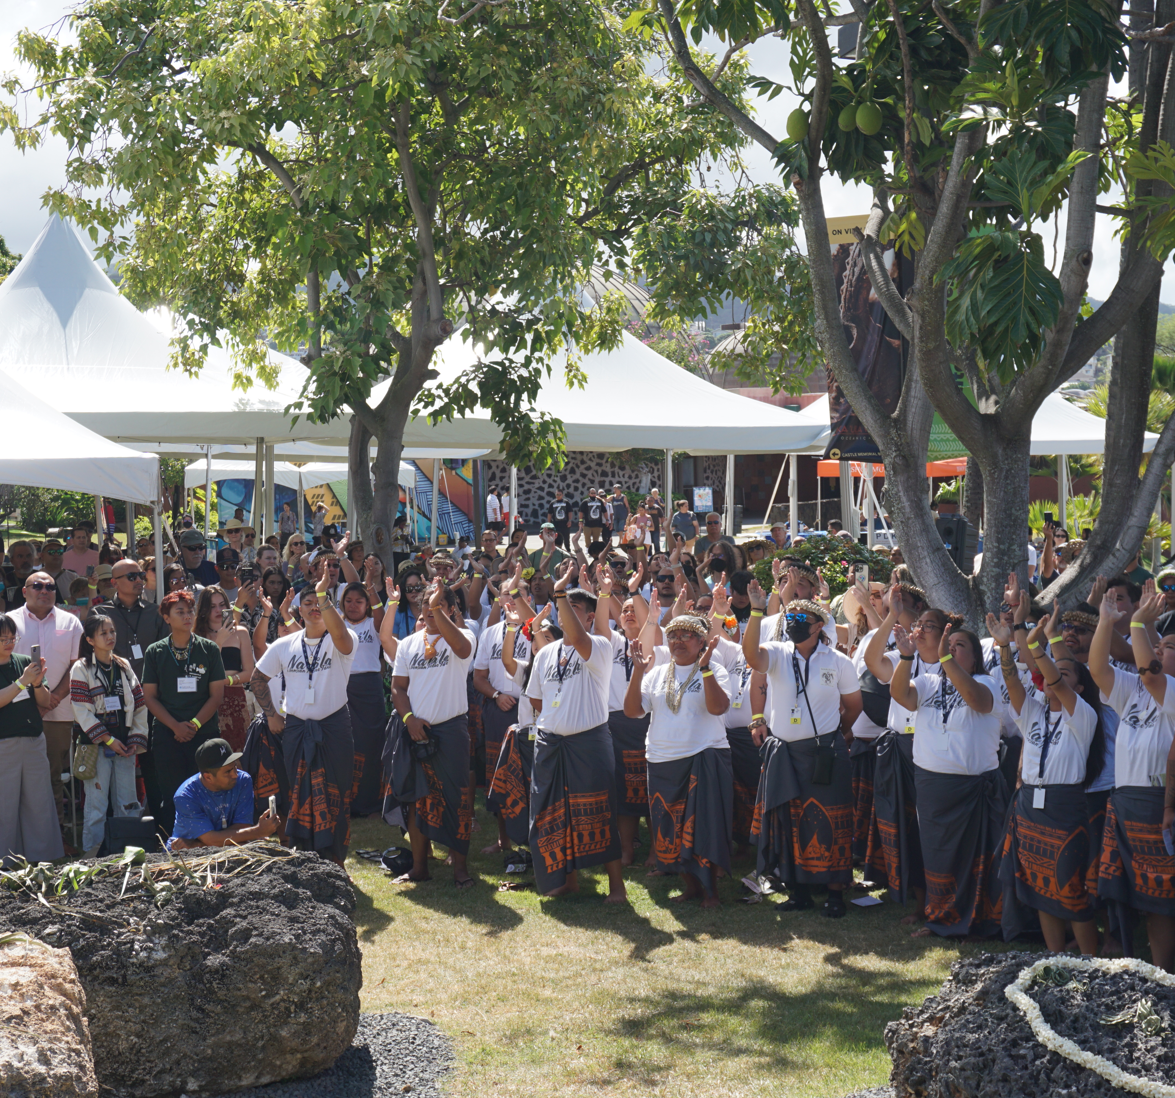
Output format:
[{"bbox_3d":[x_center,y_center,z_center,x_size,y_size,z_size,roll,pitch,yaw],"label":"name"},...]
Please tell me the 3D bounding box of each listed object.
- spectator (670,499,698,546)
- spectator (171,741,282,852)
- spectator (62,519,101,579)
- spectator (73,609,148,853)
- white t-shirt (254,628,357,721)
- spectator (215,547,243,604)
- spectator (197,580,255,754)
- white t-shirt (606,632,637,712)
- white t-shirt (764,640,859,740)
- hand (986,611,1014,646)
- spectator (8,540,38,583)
[{"bbox_3d":[2.096,-0.253,46.000,0.580,1.650,0.400,0,2,-13],"label":"spectator"},{"bbox_3d":[-1.870,1.463,10.750,0.620,1.030,0.750,-1,3,-30],"label":"spectator"},{"bbox_3d":[-5.168,0.607,21.500,0.500,1.740,0.320,0,0,-15],"label":"spectator"},{"bbox_3d":[-2.931,1.173,12.900,0.460,1.550,0.360,0,0,-26],"label":"spectator"},{"bbox_3d":[-1.643,0.734,12.300,0.570,0.550,0.320,0,2,-3],"label":"white t-shirt"},{"bbox_3d":[-2.742,0.881,16.100,0.520,1.750,0.340,-1,2,-18],"label":"spectator"},{"bbox_3d":[-2.376,1.063,13.900,0.440,1.660,0.360,-1,2,-29],"label":"spectator"},{"bbox_3d":[0.234,0.751,13.000,0.470,0.540,0.290,0,2,9],"label":"white t-shirt"},{"bbox_3d":[1.260,0.811,11.950,0.550,0.600,0.320,0,2,12],"label":"white t-shirt"},{"bbox_3d":[1.921,0.369,9.800,0.115,0.165,0.075,-12,5,-4],"label":"hand"},{"bbox_3d":[-4.135,0.804,15.400,0.520,1.750,0.330,0,0,-17],"label":"spectator"}]

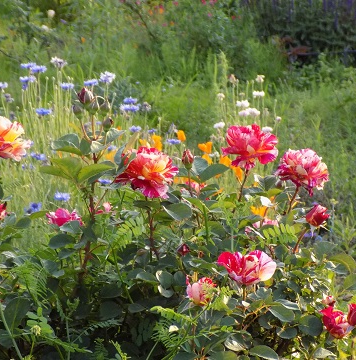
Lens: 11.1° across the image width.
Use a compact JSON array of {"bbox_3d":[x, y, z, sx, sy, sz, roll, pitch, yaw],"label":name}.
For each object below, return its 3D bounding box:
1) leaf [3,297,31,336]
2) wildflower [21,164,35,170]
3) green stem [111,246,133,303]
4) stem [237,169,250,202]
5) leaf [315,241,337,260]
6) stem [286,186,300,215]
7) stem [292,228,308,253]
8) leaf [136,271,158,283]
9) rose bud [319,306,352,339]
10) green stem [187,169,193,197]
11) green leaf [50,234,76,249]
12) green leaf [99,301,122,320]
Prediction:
[{"bbox_3d":[-0.212,0.178,2.400,0.035,0.048,0.016,0,12,0],"label":"leaf"},{"bbox_3d":[-0.370,-0.031,4.500,0.034,0.016,0.030,0,12,0],"label":"wildflower"},{"bbox_3d":[-0.077,0.129,2.500,0.006,0.078,0.006,-20,6,0],"label":"green stem"},{"bbox_3d":[0.097,0.008,2.720,0.018,0.049,0.012,0,14,0],"label":"stem"},{"bbox_3d":[0.213,0.102,2.650,0.033,0.025,0.022,0,11,0],"label":"leaf"},{"bbox_3d":[0.189,0.034,3.000,0.006,0.050,0.006,26,9,0],"label":"stem"},{"bbox_3d":[0.174,0.087,2.600,0.006,0.041,0.006,30,6,0],"label":"stem"},{"bbox_3d":[-0.043,0.136,2.580,0.031,0.013,0.022,0,14,0],"label":"leaf"},{"bbox_3d":[0.211,0.191,2.450,0.036,0.041,0.036,-18,12,0],"label":"rose bud"},{"bbox_3d":[0.016,0.004,2.600,0.005,0.040,0.005,-3,6,0],"label":"green stem"},{"bbox_3d":[-0.166,0.087,2.600,0.037,0.008,0.026,-12,52,-9],"label":"green leaf"},{"bbox_3d":[-0.096,0.185,2.600,0.035,0.008,0.028,-25,63,-14],"label":"green leaf"}]

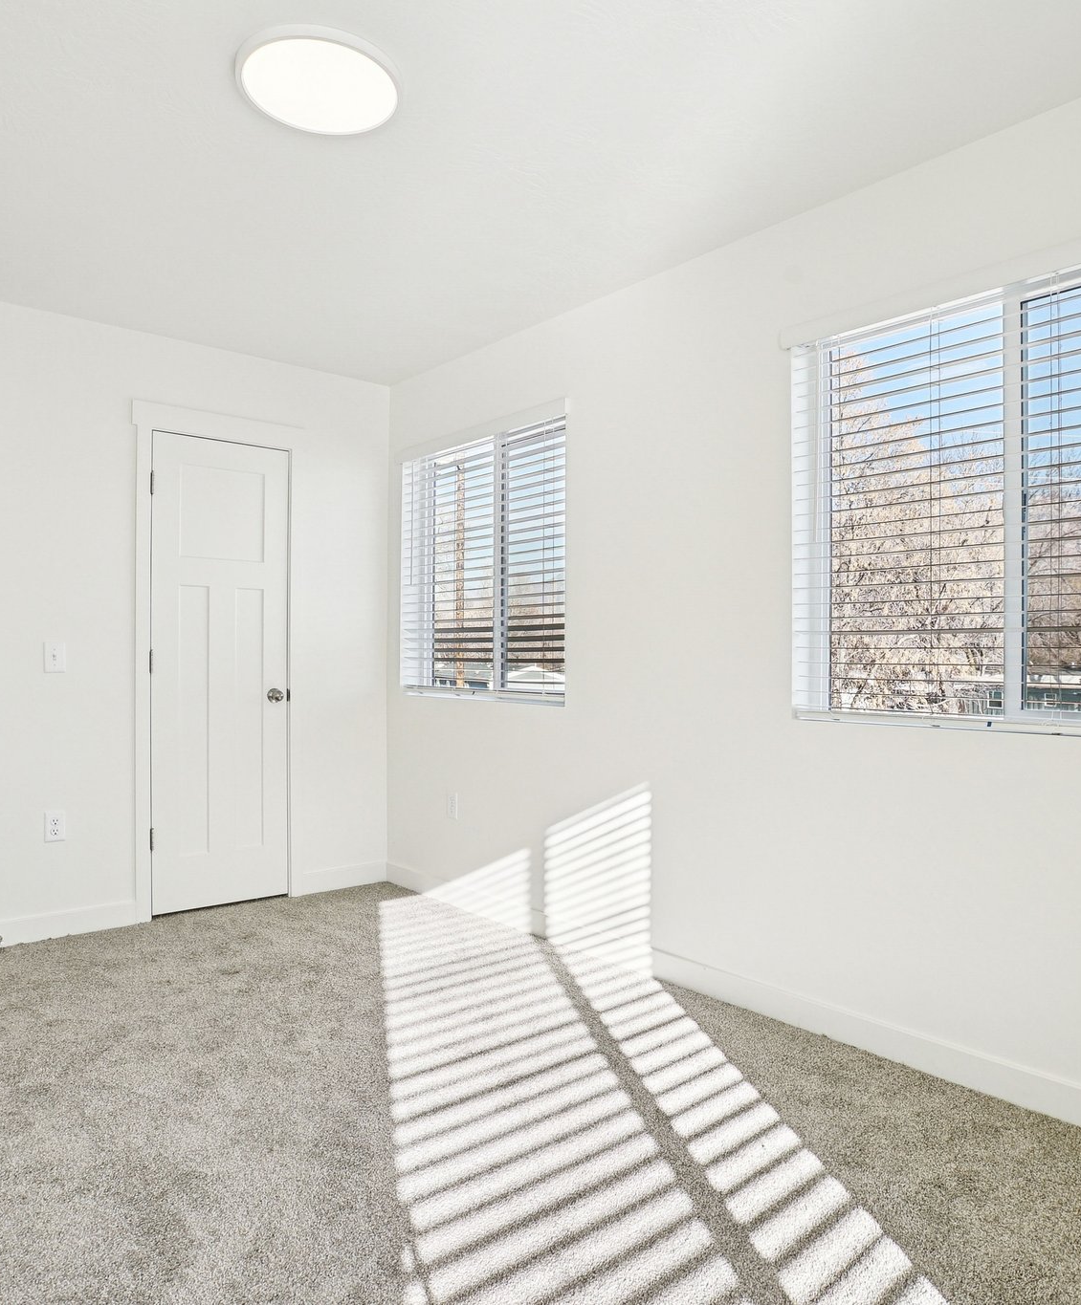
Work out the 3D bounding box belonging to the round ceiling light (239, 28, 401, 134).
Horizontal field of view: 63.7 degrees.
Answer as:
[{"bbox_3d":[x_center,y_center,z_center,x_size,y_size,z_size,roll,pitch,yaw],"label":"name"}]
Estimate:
[{"bbox_3d":[-0.524,-1.344,2.072,0.378,0.025,0.378,0,-1,0],"label":"round ceiling light"}]

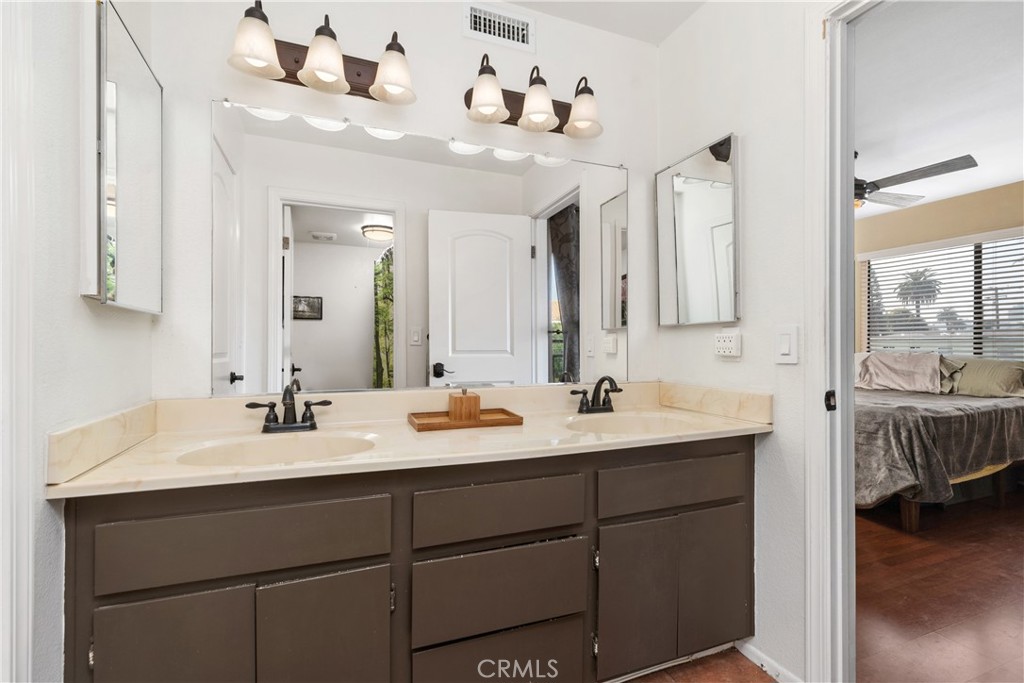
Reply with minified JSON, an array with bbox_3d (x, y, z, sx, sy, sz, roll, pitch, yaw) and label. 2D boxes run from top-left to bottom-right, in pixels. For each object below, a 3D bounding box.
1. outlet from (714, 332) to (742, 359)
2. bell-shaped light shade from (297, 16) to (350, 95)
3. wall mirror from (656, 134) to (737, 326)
[{"bbox_3d":[0.777,0.014,1.637,0.035,0.084,0.098,0,-1,-21],"label":"outlet"},{"bbox_3d":[-0.578,-0.906,1.403,0.150,0.213,0.165,0,-1,-21],"label":"bell-shaped light shade"},{"bbox_3d":[0.721,-0.400,1.787,0.035,0.660,0.408,0,-1,-21],"label":"wall mirror"}]

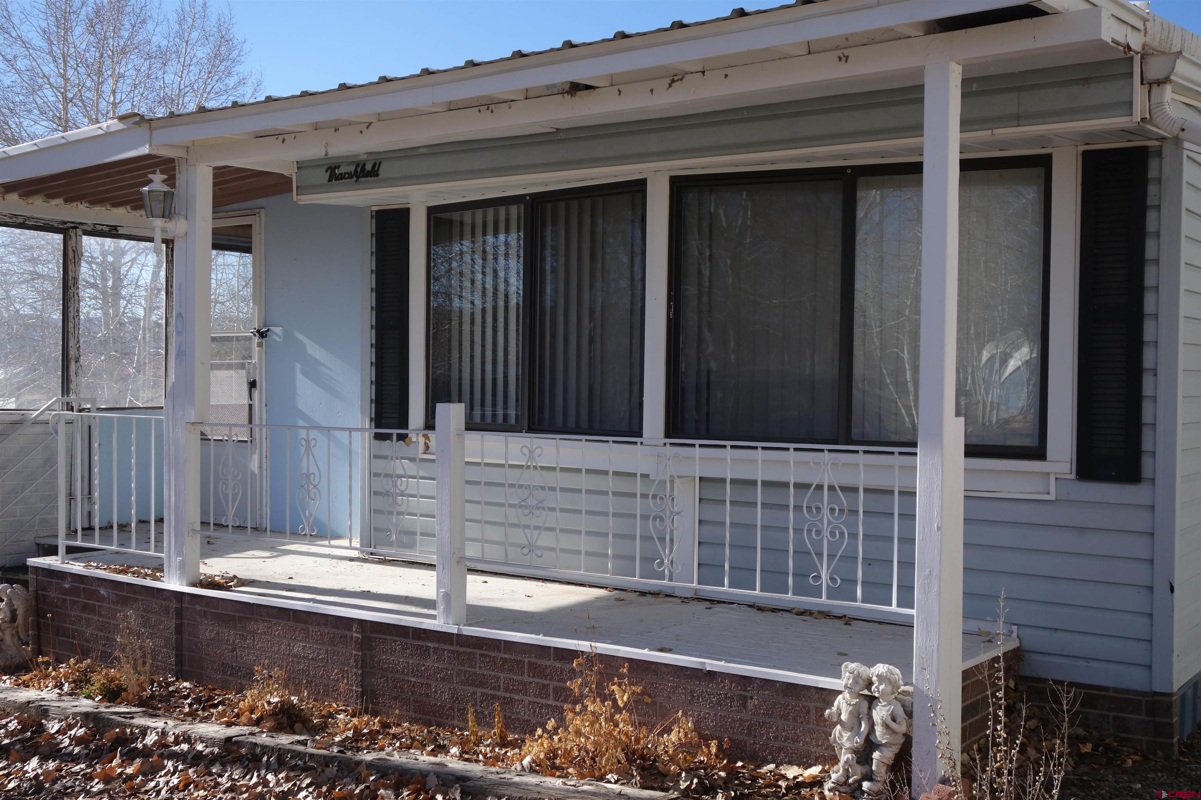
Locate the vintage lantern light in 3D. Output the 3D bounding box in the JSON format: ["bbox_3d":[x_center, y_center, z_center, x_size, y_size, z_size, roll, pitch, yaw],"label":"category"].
[{"bbox_3d":[-2.033,-0.868,6.036,0.160,0.395,0.210,1,1,34],"label":"vintage lantern light"}]

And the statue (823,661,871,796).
[{"bbox_3d":[0.786,1.050,4.150,0.135,0.420,0.145,1,1,33],"label":"statue"}]

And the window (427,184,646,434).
[{"bbox_3d":[-0.363,-0.444,6.655,1.560,1.225,0.100,1,1,39],"label":"window"}]

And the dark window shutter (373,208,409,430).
[{"bbox_3d":[-1.171,-0.416,7.280,0.245,1.290,0.035,1,1,36],"label":"dark window shutter"}]

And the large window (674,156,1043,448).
[{"bbox_3d":[1.060,-0.403,5.645,1.720,1.225,0.100,1,1,31],"label":"large window"}]

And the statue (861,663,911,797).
[{"bbox_3d":[0.894,1.034,4.070,0.145,0.420,0.150,1,1,37],"label":"statue"}]

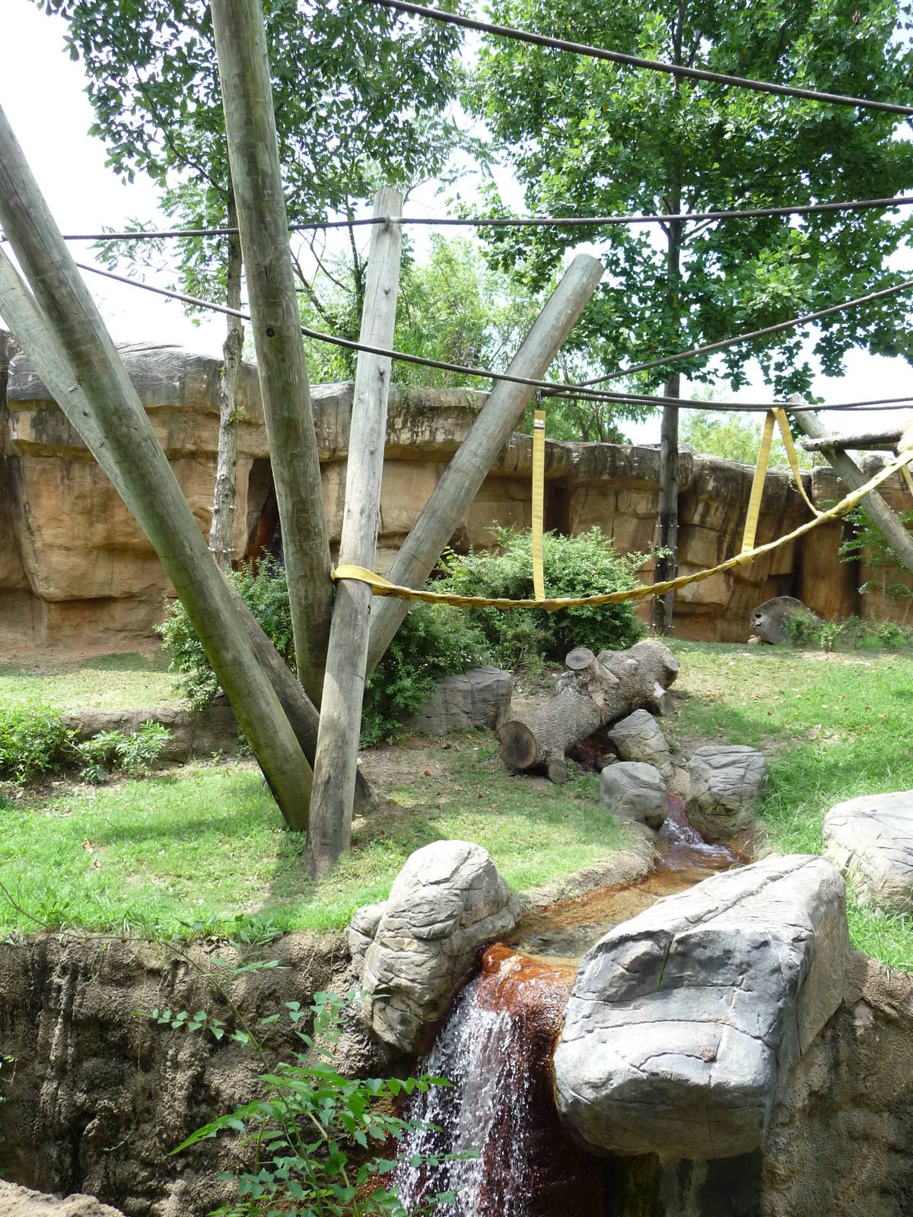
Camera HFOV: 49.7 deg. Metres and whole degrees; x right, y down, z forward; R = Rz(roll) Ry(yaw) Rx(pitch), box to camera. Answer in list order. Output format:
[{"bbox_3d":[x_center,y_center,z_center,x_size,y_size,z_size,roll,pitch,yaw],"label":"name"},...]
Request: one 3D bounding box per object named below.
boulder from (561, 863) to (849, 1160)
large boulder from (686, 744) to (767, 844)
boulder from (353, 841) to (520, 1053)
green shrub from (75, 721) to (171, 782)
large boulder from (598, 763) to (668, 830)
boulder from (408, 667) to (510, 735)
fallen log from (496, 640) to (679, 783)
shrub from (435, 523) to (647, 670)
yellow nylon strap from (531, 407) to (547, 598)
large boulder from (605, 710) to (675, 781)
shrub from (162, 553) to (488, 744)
[{"bbox_3d":[1.341,1.881,5.150,1.100,1.000,1.700,3,3,35],"label":"boulder"},{"bbox_3d":[2.366,1.607,8.650,0.680,0.750,0.650,2,3,15],"label":"large boulder"},{"bbox_3d":[-0.097,1.927,5.800,0.850,1.000,0.800,2,3,25],"label":"boulder"},{"bbox_3d":[-3.427,1.466,10.200,0.950,0.600,0.600,0,3,-15],"label":"green shrub"},{"bbox_3d":[1.632,1.714,9.100,0.620,0.550,0.550,2,3,10],"label":"large boulder"},{"bbox_3d":[0.020,1.108,11.900,1.200,0.750,0.800,1,3,-5],"label":"boulder"},{"bbox_3d":[1.653,1.061,11.396,0.750,0.800,3.200,3,15,38],"label":"fallen log"},{"bbox_3d":[1.164,-0.189,13.800,2.750,1.950,2.100,1,3,5],"label":"shrub"},{"bbox_3d":[0.626,-0.781,7.500,0.085,1.460,0.030,1,3,-5],"label":"yellow nylon strap"},{"bbox_3d":[1.927,1.402,10.300,0.680,0.680,0.600,2,3,15],"label":"large boulder"},{"bbox_3d":[-1.485,0.432,12.000,3.700,2.100,1.900,1,3,5],"label":"shrub"}]

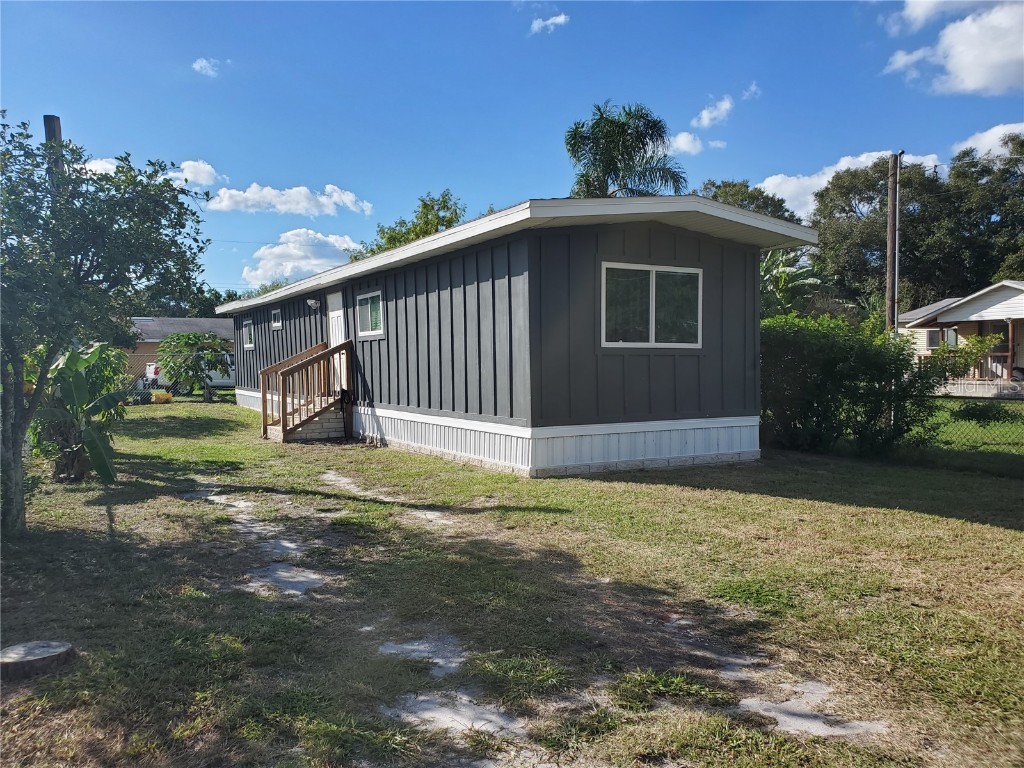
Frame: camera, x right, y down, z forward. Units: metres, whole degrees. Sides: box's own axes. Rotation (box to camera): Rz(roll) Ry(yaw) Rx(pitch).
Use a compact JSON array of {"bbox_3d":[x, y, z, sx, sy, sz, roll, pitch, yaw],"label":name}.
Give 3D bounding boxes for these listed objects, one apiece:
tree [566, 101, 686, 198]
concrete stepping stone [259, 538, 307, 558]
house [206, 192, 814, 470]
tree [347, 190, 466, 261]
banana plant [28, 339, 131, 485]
[{"bbox_3d":[4.300,-5.165,29.197,4.600,11.057,4.600,-1,2,0],"label":"tree"},{"bbox_3d":[-1.698,1.205,5.688,0.380,0.050,0.480,-2,2,-24],"label":"concrete stepping stone"},{"bbox_3d":[-2.555,-0.821,17.403,4.610,3.346,18.804,-2,2,-30],"label":"house"},{"bbox_3d":[-3.605,-3.568,30.142,6.200,7.965,6.200,-1,2,0],"label":"tree"},{"bbox_3d":[-5.152,0.328,9.117,1.080,1.641,1.050,-2,2,-29],"label":"banana plant"}]

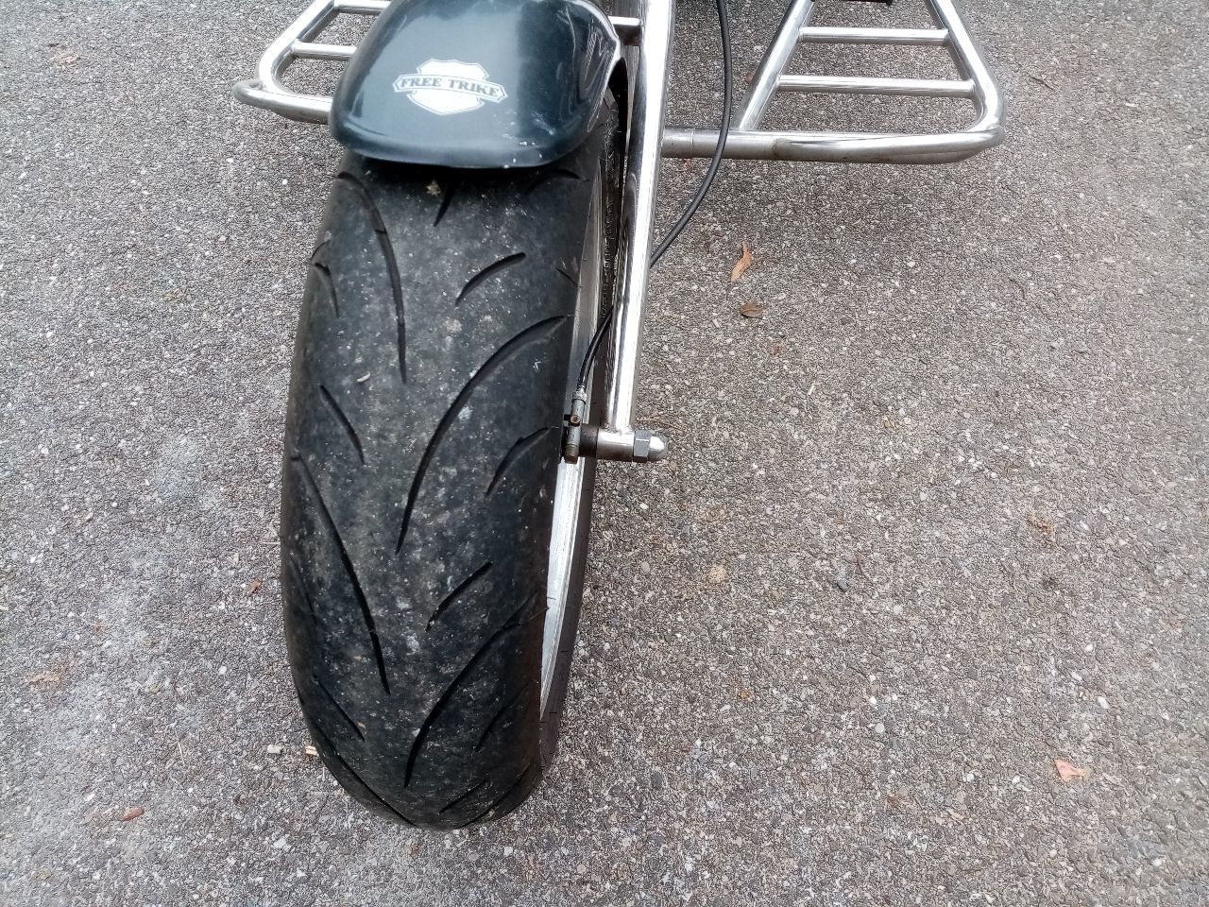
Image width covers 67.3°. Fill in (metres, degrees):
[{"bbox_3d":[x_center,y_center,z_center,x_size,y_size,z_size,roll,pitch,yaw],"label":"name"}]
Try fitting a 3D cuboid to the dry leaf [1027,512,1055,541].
[{"bbox_3d":[0.520,0.086,1.085,0.037,0.007,0.030,25,61,13],"label":"dry leaf"}]

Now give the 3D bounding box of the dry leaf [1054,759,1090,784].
[{"bbox_3d":[0.482,0.326,0.933,0.034,0.009,0.024,1,58,-2],"label":"dry leaf"}]

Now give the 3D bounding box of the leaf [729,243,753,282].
[{"bbox_3d":[0.199,-0.272,1.297,0.023,0.010,0.077,16,59,8],"label":"leaf"}]

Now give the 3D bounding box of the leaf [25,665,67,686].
[{"bbox_3d":[-0.587,0.236,0.956,0.043,0.006,0.016,-19,61,-13],"label":"leaf"}]

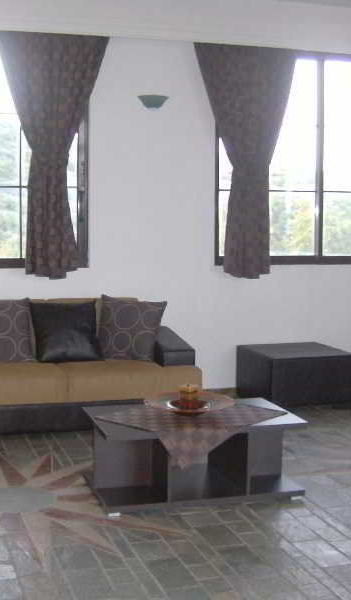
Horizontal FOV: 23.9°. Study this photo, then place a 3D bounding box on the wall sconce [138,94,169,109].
[{"bbox_3d":[-0.173,-1.559,6.519,0.252,0.095,0.122,-1,6,-17],"label":"wall sconce"}]

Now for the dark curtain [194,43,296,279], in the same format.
[{"bbox_3d":[0.575,-1.130,6.886,0.855,1.891,0.133,-1,5,-15],"label":"dark curtain"}]

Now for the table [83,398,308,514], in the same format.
[{"bbox_3d":[0.089,0.845,4.558,1.086,0.438,0.638,-1,6,-16],"label":"table"}]

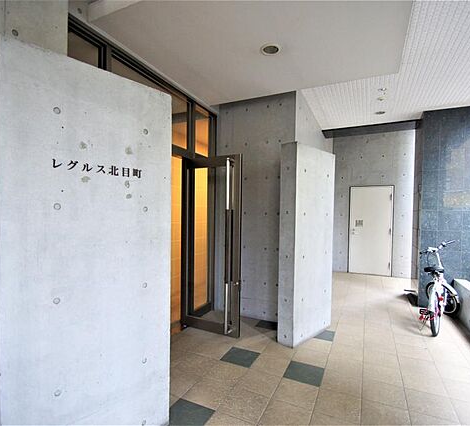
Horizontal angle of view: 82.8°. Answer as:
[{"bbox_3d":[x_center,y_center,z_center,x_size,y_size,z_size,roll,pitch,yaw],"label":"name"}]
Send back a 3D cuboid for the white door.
[{"bbox_3d":[3.107,0.399,6.100,0.890,2.030,0.070,1,1,26],"label":"white door"}]

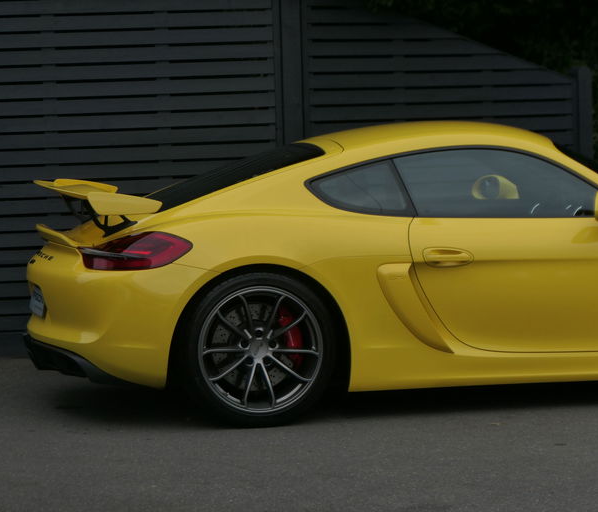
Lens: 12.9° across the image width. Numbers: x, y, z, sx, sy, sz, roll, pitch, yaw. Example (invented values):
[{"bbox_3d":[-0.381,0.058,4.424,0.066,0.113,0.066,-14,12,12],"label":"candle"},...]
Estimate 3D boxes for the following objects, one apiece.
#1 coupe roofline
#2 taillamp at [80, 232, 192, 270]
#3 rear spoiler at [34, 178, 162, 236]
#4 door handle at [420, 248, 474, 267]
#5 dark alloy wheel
[{"bbox_3d":[0.595,-0.545,12.205,1.190,0.140,1.120,-2,4,-12],"label":"coupe roofline"},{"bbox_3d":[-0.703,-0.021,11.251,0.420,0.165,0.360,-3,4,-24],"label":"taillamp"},{"bbox_3d":[-0.942,-0.218,11.905,0.450,0.225,1.360,-2,4,-12],"label":"rear spoiler"},{"bbox_3d":[0.639,0.005,11.360,0.225,0.075,0.050,-2,4,-12],"label":"door handle"},{"bbox_3d":[-0.188,0.388,11.340,0.680,0.680,0.300,-2,4,-12],"label":"dark alloy wheel"}]

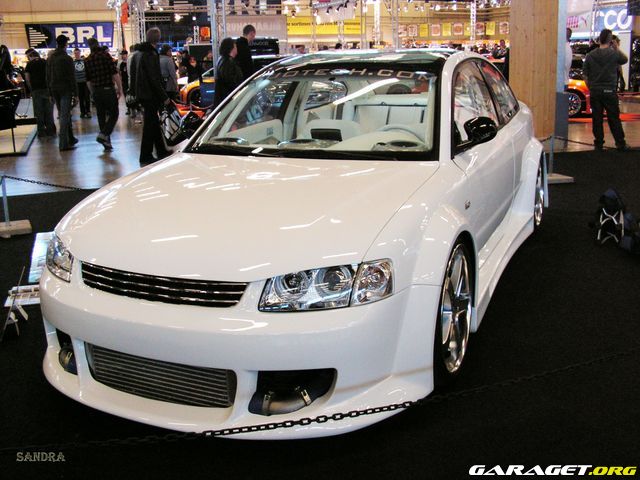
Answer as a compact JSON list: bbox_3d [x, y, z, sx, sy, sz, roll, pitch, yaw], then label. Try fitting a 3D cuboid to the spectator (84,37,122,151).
[{"bbox_3d":[-3.435,-2.311,10.584,0.560,1.750,0.450,-1,14,-2],"label":"spectator"}]

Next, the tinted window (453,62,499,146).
[{"bbox_3d":[0.711,-0.674,3.262,0.130,0.390,1.130,5,16,24],"label":"tinted window"}]

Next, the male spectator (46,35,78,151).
[{"bbox_3d":[-4.123,-2.350,10.677,0.510,1.800,0.360,1,14,8],"label":"male spectator"}]

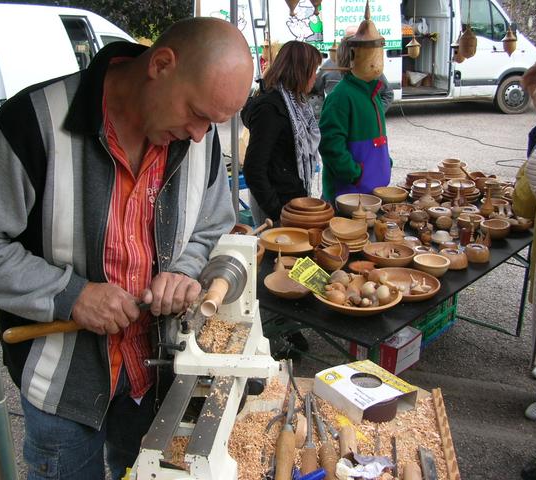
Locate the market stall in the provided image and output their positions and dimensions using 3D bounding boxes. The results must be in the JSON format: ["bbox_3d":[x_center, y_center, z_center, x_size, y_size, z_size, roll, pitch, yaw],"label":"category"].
[{"bbox_3d":[0.685,0.256,3.400,1.030,0.870,2.270,16,24,38],"label":"market stall"}]

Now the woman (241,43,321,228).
[{"bbox_3d":[0.076,-0.235,3.612,0.340,1.650,0.480,5,19,14],"label":"woman"}]

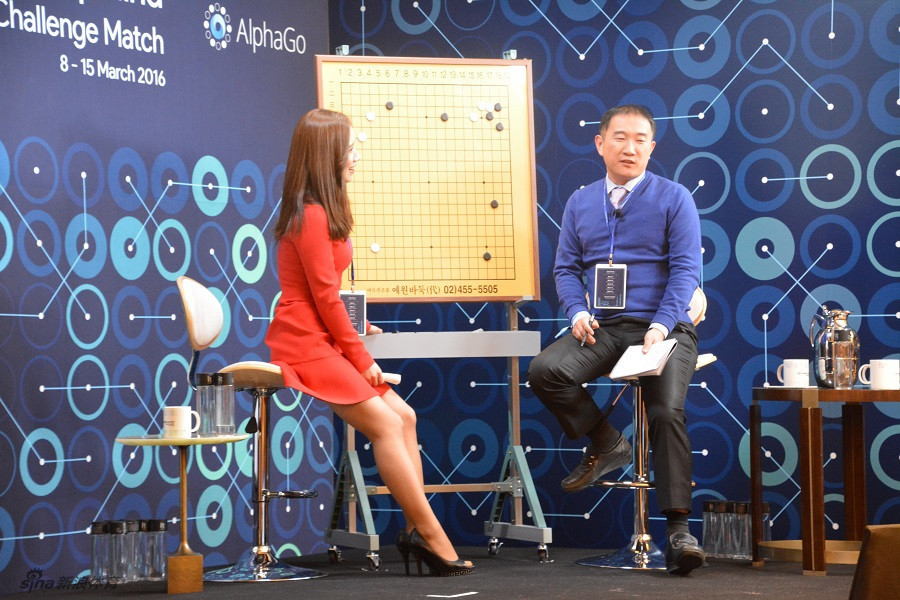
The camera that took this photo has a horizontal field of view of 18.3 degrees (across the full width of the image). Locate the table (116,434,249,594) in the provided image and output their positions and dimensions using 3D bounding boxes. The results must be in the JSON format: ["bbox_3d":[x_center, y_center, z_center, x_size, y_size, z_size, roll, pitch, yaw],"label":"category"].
[{"bbox_3d":[-0.815,0.654,8.550,0.405,0.478,0.405,-1,-1,-2],"label":"table"}]

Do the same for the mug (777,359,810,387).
[{"bbox_3d":[1.094,0.234,8.932,0.082,0.091,0.114,0,-1,-41],"label":"mug"}]

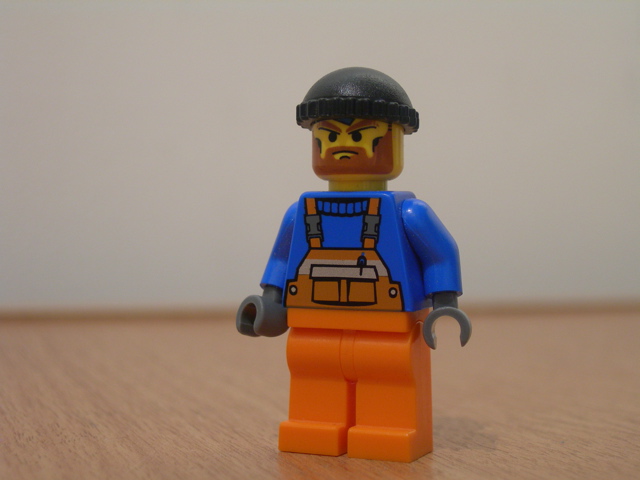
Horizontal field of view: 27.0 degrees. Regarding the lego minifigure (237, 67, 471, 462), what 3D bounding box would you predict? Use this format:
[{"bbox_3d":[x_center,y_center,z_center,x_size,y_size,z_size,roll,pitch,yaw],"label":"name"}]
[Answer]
[{"bbox_3d":[0.004,0.002,0.147,0.026,0.043,0.014,1,2,24],"label":"lego minifigure"}]

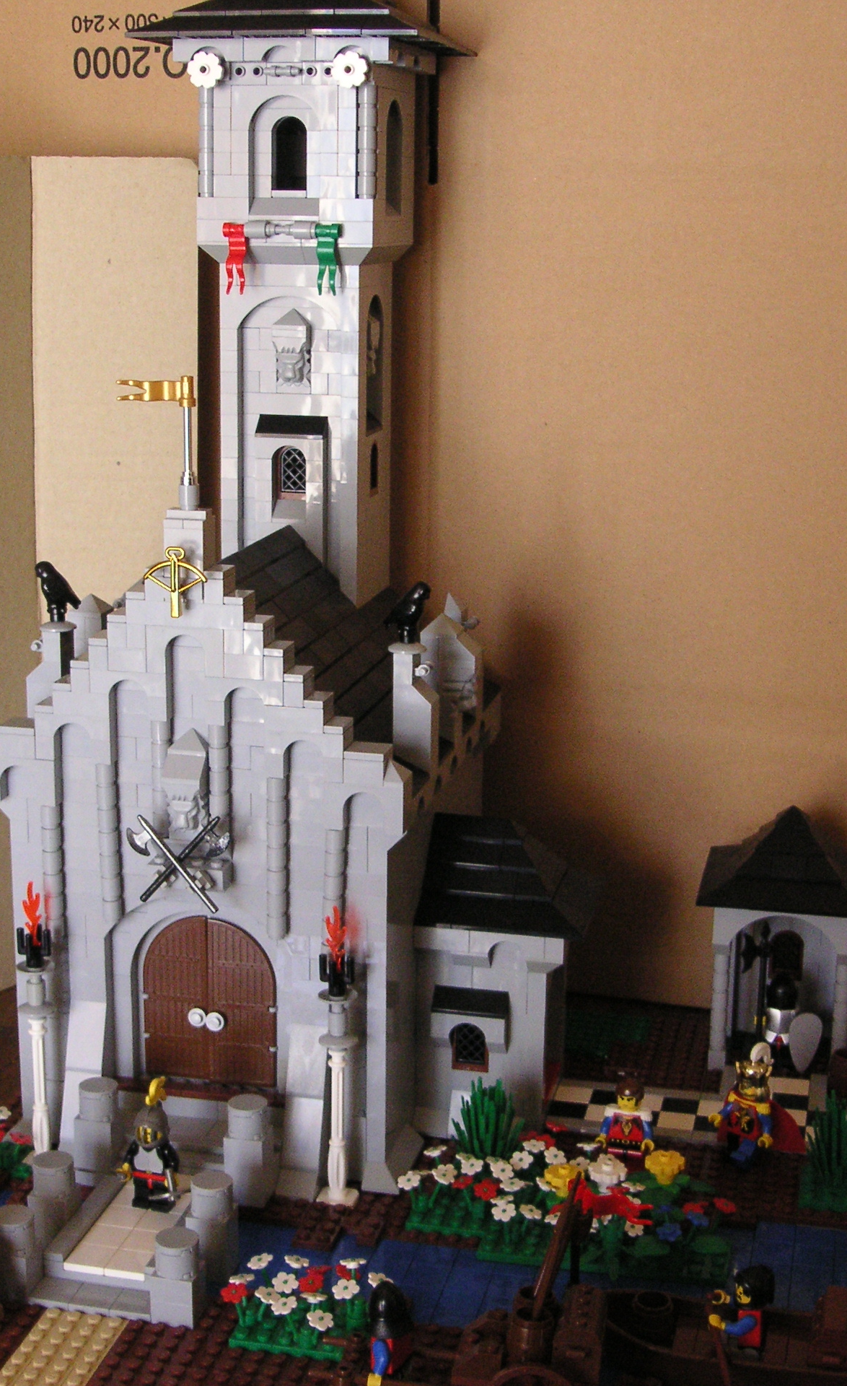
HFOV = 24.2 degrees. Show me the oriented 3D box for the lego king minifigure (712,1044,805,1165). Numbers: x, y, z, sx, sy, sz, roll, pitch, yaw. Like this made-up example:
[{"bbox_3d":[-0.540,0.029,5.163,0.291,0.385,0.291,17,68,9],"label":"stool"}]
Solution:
[{"bbox_3d":[0.139,0.173,0.827,0.035,0.053,0.022,9,16,31],"label":"lego king minifigure"}]

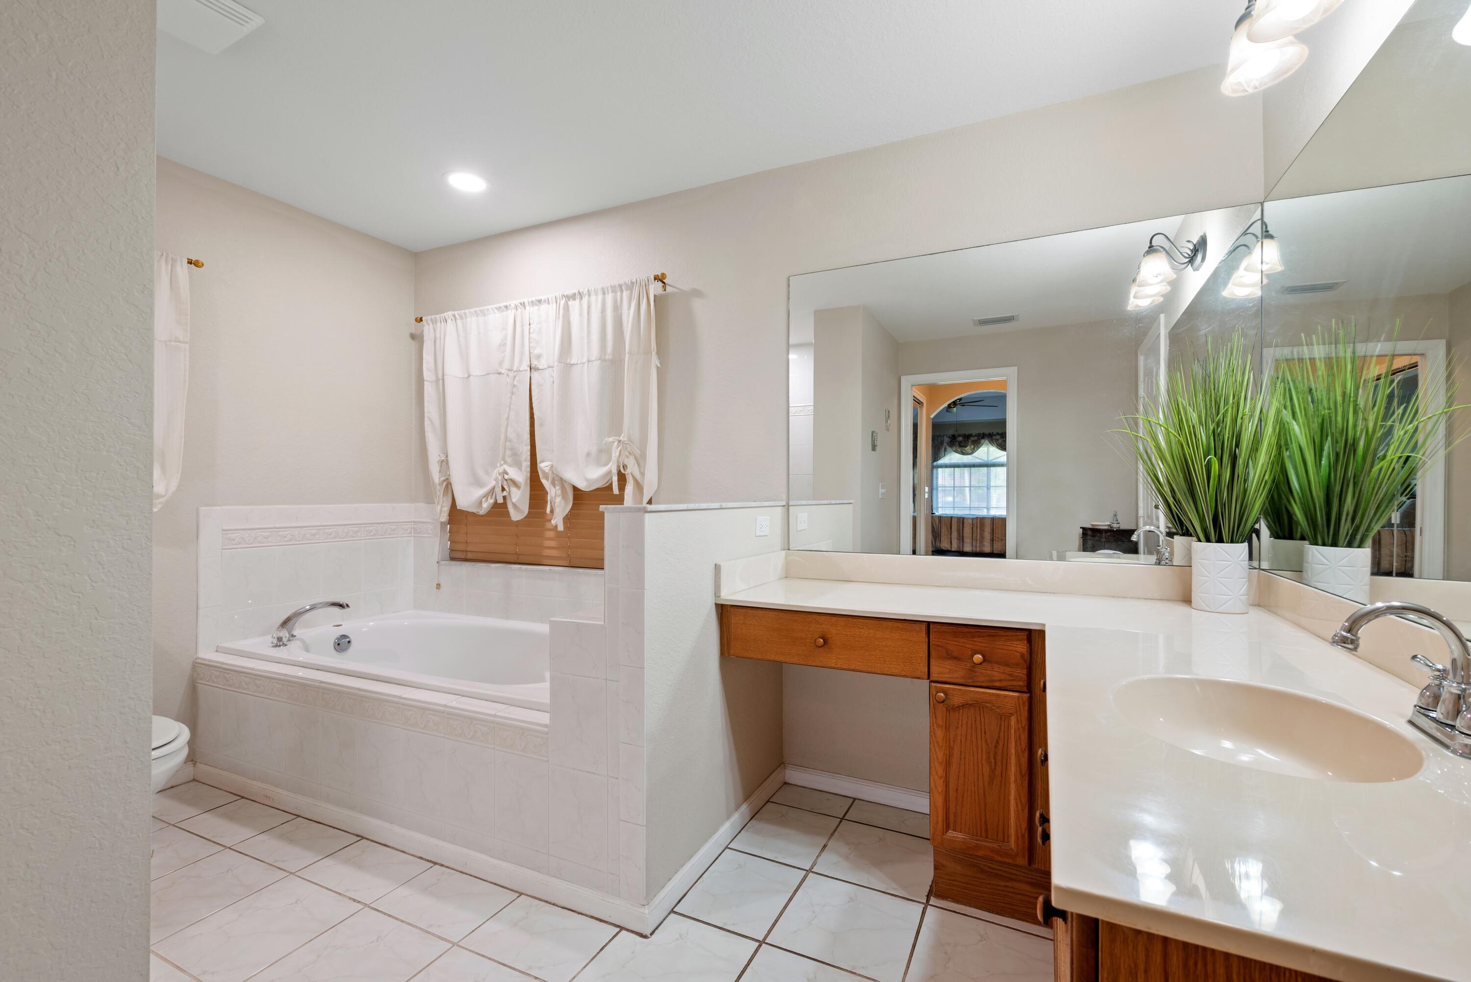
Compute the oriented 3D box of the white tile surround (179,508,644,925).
[{"bbox_3d":[-0.966,0.591,2.548,2.111,1.086,0.977,0,0,25],"label":"white tile surround"}]

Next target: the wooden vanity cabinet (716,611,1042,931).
[{"bbox_3d":[0.489,0.740,2.075,0.922,0.778,0.579,0,0,25],"label":"wooden vanity cabinet"}]

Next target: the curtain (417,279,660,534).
[{"bbox_3d":[-0.955,-0.355,3.010,1.403,1.056,0.101,0,0,25],"label":"curtain"}]

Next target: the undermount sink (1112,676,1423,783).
[{"bbox_3d":[0.757,0.405,0.968,0.350,0.143,0.459,0,0,25],"label":"undermount sink"}]

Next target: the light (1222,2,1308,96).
[{"bbox_3d":[1.070,-0.919,1.337,0.139,0.152,0.139,0,0,25],"label":"light"}]

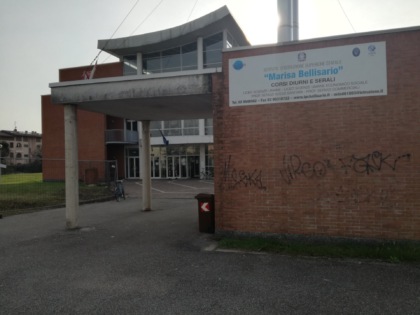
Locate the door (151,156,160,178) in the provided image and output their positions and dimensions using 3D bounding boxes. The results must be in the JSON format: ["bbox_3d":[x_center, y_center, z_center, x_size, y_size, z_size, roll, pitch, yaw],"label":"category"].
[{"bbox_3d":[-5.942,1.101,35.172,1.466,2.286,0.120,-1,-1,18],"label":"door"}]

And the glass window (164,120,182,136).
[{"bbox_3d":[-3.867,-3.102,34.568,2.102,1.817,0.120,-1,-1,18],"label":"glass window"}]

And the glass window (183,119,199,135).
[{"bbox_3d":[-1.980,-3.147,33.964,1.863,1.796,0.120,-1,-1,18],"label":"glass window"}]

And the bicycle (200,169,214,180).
[{"bbox_3d":[-0.211,1.654,31.500,1.680,1.080,0.550,-1,-1,18],"label":"bicycle"}]

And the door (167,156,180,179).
[{"bbox_3d":[-3.789,1.058,34.482,1.558,2.283,0.120,-1,-1,18],"label":"door"}]

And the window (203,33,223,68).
[{"bbox_3d":[0.316,-10.813,33.340,2.106,3.732,0.120,-1,-1,18],"label":"window"}]

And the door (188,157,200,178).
[{"bbox_3d":[-1.619,1.052,33.787,1.364,2.247,0.120,-1,-1,18],"label":"door"}]

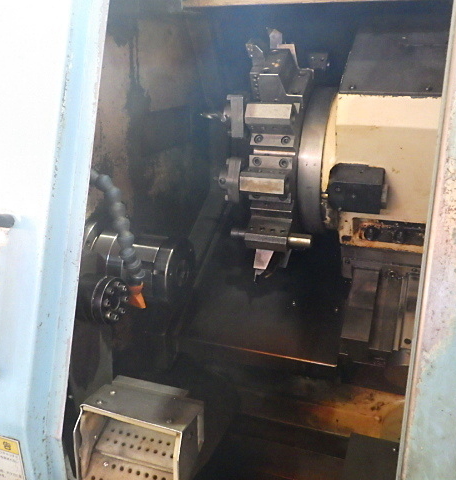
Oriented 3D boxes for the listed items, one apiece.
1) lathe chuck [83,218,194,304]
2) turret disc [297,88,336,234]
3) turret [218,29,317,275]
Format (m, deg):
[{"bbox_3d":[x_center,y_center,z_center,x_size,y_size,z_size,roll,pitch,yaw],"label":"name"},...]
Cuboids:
[{"bbox_3d":[-0.169,0.044,0.945,0.175,0.142,0.142,6,1,17],"label":"lathe chuck"},{"bbox_3d":[0.195,-0.166,1.093,0.050,0.310,0.310,6,1,17],"label":"turret disc"},{"bbox_3d":[0.117,-0.163,1.016,0.167,0.470,0.380,6,2,17],"label":"turret"}]

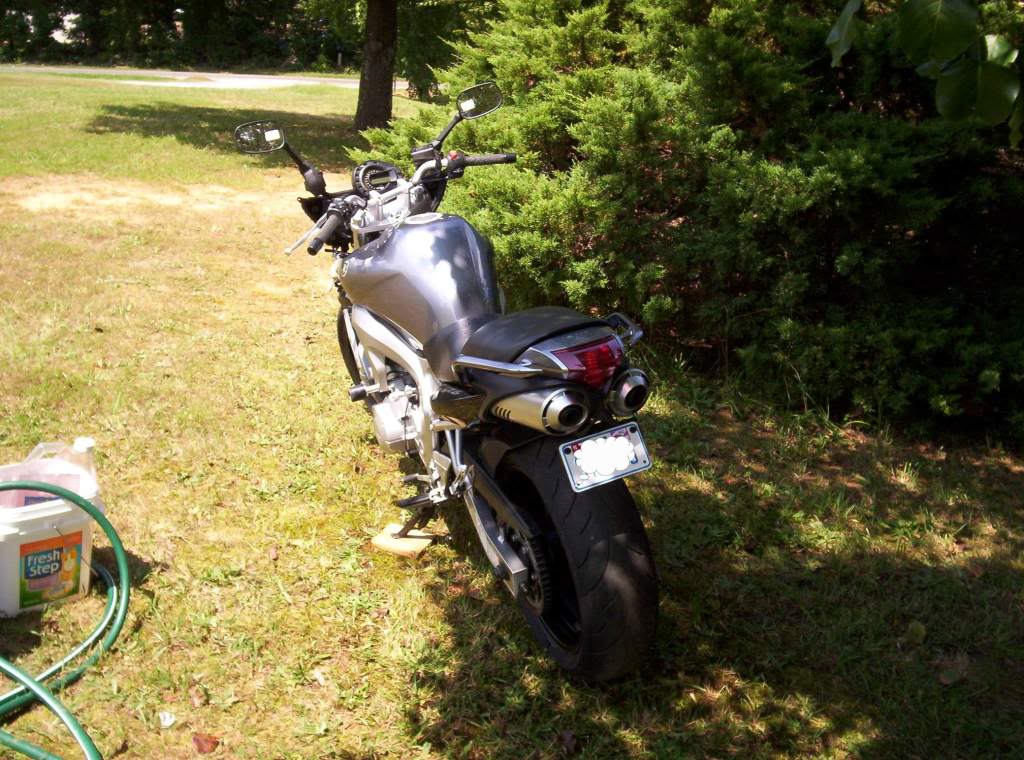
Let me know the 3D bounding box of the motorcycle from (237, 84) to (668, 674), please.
[{"bbox_3d":[-0.175,-0.083,3.139,0.870,1.290,2.050,-15,21,-19],"label":"motorcycle"}]

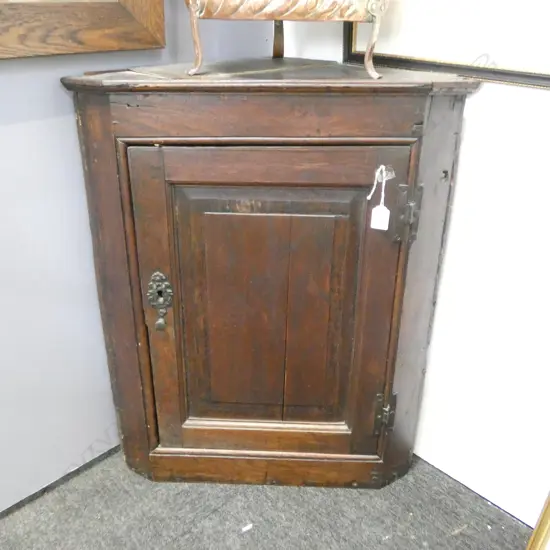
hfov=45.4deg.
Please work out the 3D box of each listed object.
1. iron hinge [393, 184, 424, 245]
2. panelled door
[{"bbox_3d":[0.255,-0.118,1.258,0.045,0.117,0.019,1,28,1],"label":"iron hinge"},{"bbox_3d":[-0.014,0.089,1.393,0.524,0.748,0.030,1,28,1],"label":"panelled door"}]

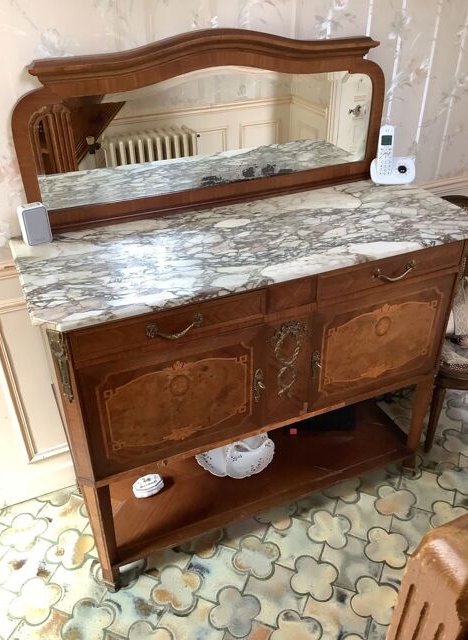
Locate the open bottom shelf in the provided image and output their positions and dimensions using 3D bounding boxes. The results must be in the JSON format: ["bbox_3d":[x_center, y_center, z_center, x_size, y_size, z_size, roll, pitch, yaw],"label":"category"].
[{"bbox_3d":[0.066,0.459,1.926,1.050,0.045,0.410,-14,35,-20],"label":"open bottom shelf"}]

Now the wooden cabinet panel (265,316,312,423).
[{"bbox_3d":[0.140,0.129,1.508,0.142,0.338,0.030,-14,35,-20],"label":"wooden cabinet panel"}]

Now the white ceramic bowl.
[{"bbox_3d":[0.005,0.428,1.855,0.230,0.090,0.230,-14,35,-20],"label":"white ceramic bowl"}]

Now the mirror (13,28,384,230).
[{"bbox_3d":[-0.032,-0.527,1.536,1.050,0.452,0.060,-14,35,-20],"label":"mirror"}]

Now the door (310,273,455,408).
[{"bbox_3d":[0.411,0.063,1.612,0.454,0.336,0.030,-14,35,-20],"label":"door"}]

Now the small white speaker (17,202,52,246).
[{"bbox_3d":[-0.492,-0.237,1.422,0.059,0.091,0.040,-20,37,-27],"label":"small white speaker"}]

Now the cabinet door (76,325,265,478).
[{"bbox_3d":[-0.133,0.197,1.410,0.456,0.336,0.030,-14,35,-20],"label":"cabinet door"}]

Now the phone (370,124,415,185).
[{"bbox_3d":[0.489,-0.512,1.765,0.130,0.170,0.085,-3,32,-3],"label":"phone"}]

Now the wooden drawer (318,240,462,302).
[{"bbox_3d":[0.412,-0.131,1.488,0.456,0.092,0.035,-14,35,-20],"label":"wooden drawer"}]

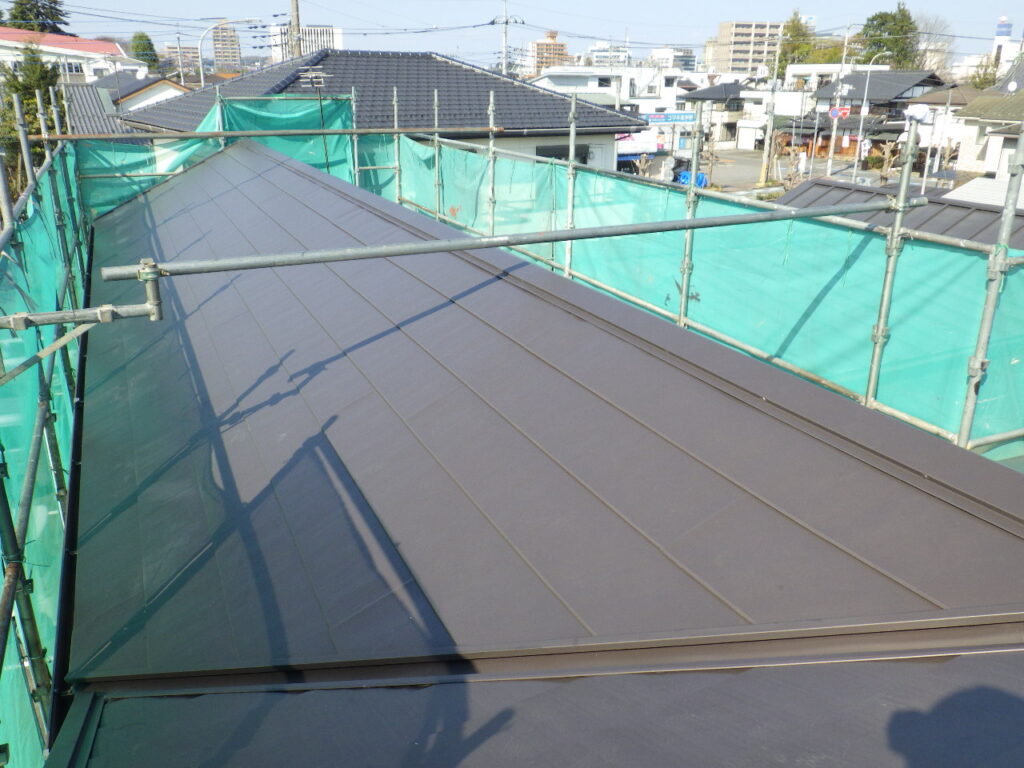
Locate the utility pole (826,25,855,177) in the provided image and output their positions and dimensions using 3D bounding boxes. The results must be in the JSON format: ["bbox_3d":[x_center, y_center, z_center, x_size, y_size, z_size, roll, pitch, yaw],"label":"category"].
[{"bbox_3d":[22.952,-19.787,58.363,0.400,9.937,0.400,0,20,0],"label":"utility pole"}]

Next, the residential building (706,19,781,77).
[{"bbox_3d":[84.815,-119.990,306.676,24.000,26.109,17.000,-5,21,-14],"label":"residential building"}]

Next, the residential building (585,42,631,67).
[{"bbox_3d":[63.251,-209.988,547.777,29.000,28.124,18.000,2,20,5],"label":"residential building"}]

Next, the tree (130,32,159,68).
[{"bbox_3d":[-43.598,-36.227,100.061,4.600,11.928,4.600,0,20,0],"label":"tree"}]

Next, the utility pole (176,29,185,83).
[{"bbox_3d":[-32.995,-29.781,83.968,0.350,10.969,0.350,0,20,0],"label":"utility pole"}]

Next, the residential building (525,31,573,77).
[{"bbox_3d":[28.079,-233.175,595.485,26.000,38.613,16.000,-7,21,-19],"label":"residential building"}]

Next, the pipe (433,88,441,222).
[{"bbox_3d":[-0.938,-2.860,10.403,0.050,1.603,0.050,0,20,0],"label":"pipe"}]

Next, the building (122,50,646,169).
[{"bbox_3d":[-3.657,-5.765,24.055,12.100,7.369,8.900,-14,24,-33],"label":"building"}]

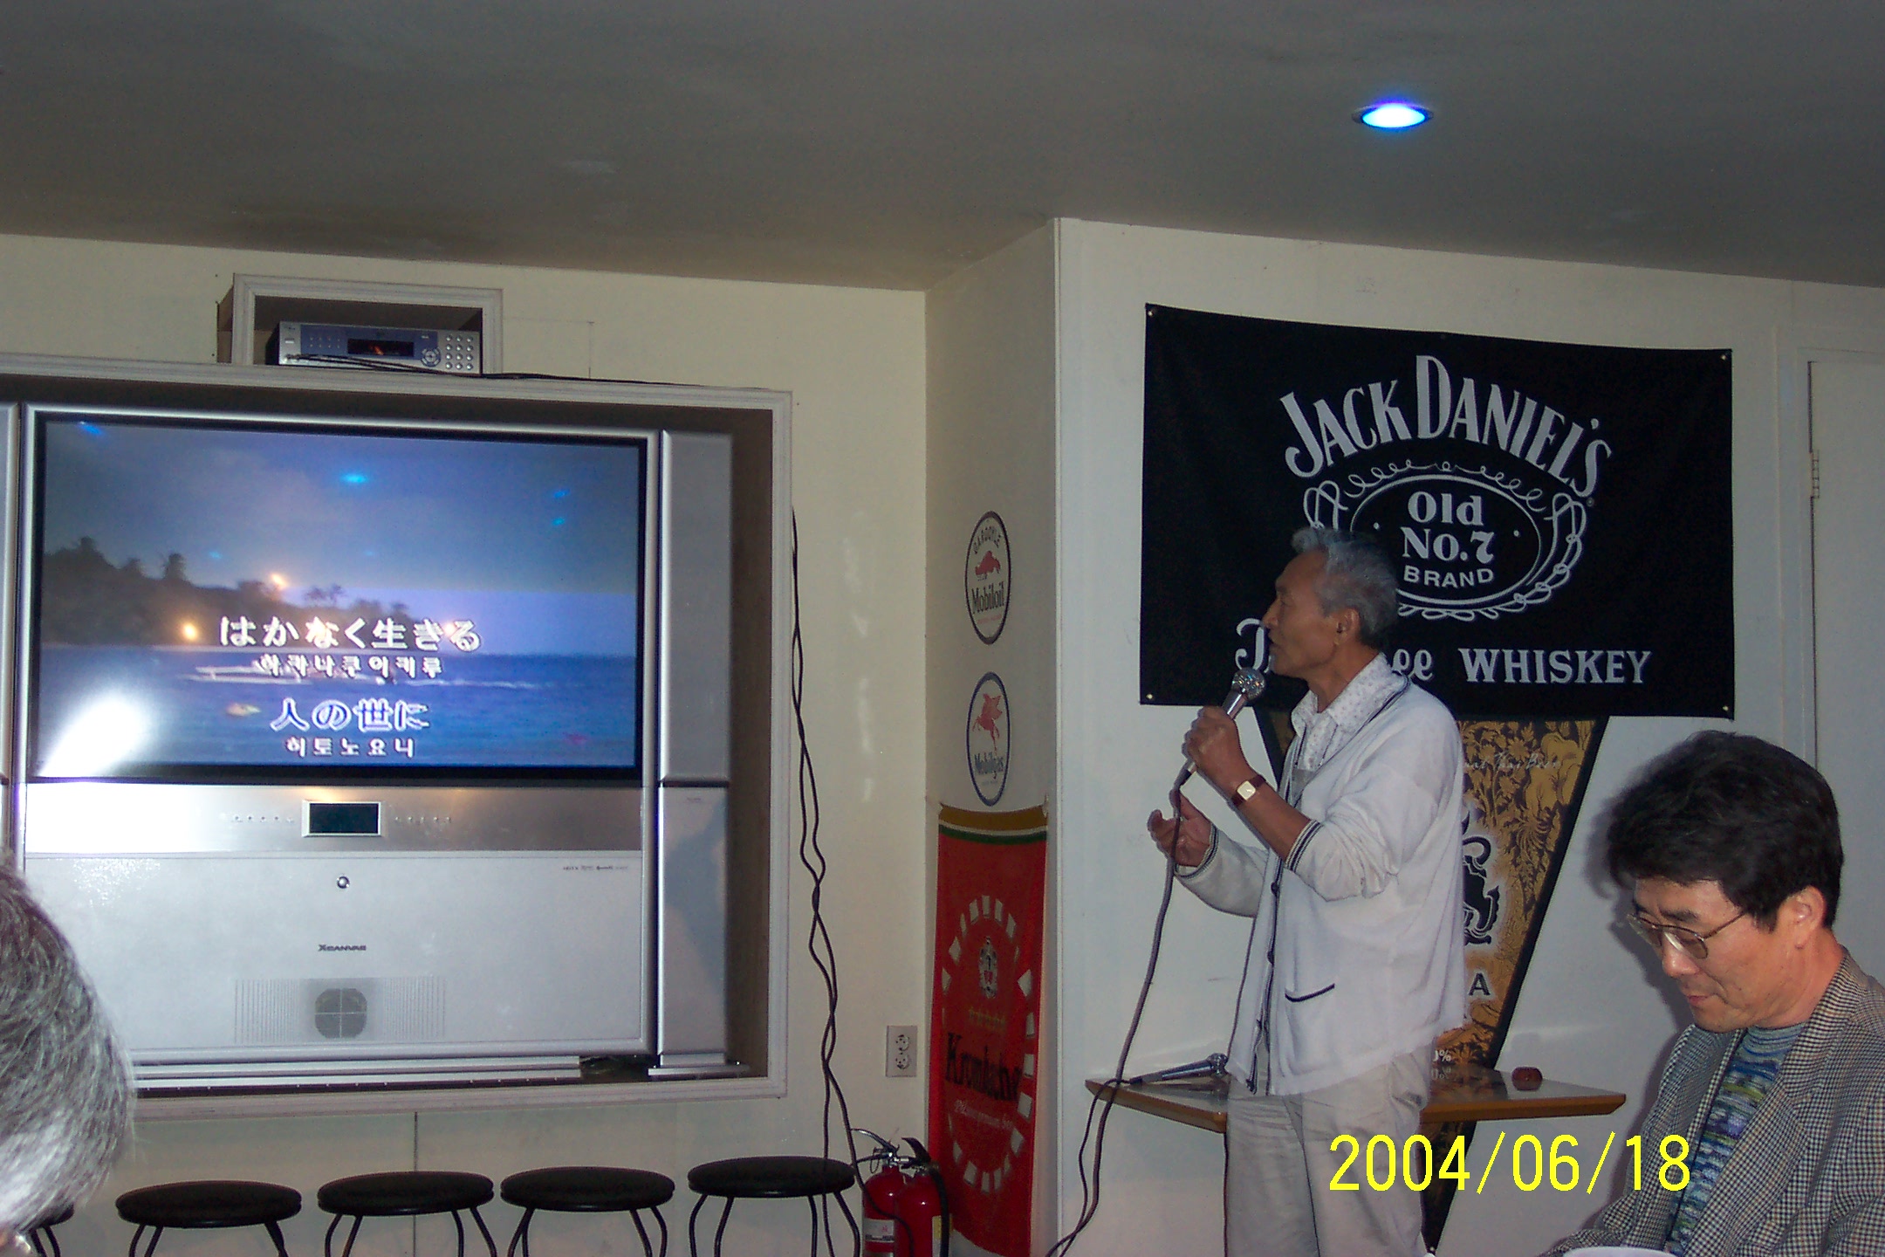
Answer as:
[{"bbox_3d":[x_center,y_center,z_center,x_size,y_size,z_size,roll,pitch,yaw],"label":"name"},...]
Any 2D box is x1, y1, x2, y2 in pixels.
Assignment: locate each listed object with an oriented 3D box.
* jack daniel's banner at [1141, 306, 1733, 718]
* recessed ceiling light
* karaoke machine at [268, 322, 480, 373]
[{"bbox_3d":[1.125,-0.238,5.875,1.505,0.849,0.020,1,-4,-20],"label":"jack daniel's banner"},{"bbox_3d":[0.806,-0.913,4.774,0.140,0.030,0.140,0,-4,0],"label":"recessed ceiling light"},{"bbox_3d":[-1.312,-0.620,6.152,0.442,0.095,0.320,1,-4,-18],"label":"karaoke machine"}]

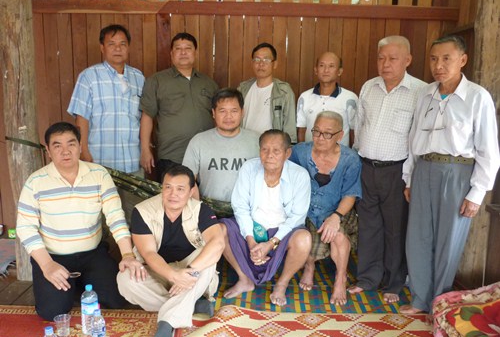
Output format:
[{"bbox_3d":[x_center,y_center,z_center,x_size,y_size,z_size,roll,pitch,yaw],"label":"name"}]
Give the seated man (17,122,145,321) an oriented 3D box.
[{"bbox_3d":[-1.004,0.269,2.858,0.640,1.080,0.640,-2,10,-18],"label":"seated man"}]

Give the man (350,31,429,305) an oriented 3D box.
[{"bbox_3d":[0.840,0.001,3.011,0.500,1.610,0.320,6,11,28],"label":"man"}]

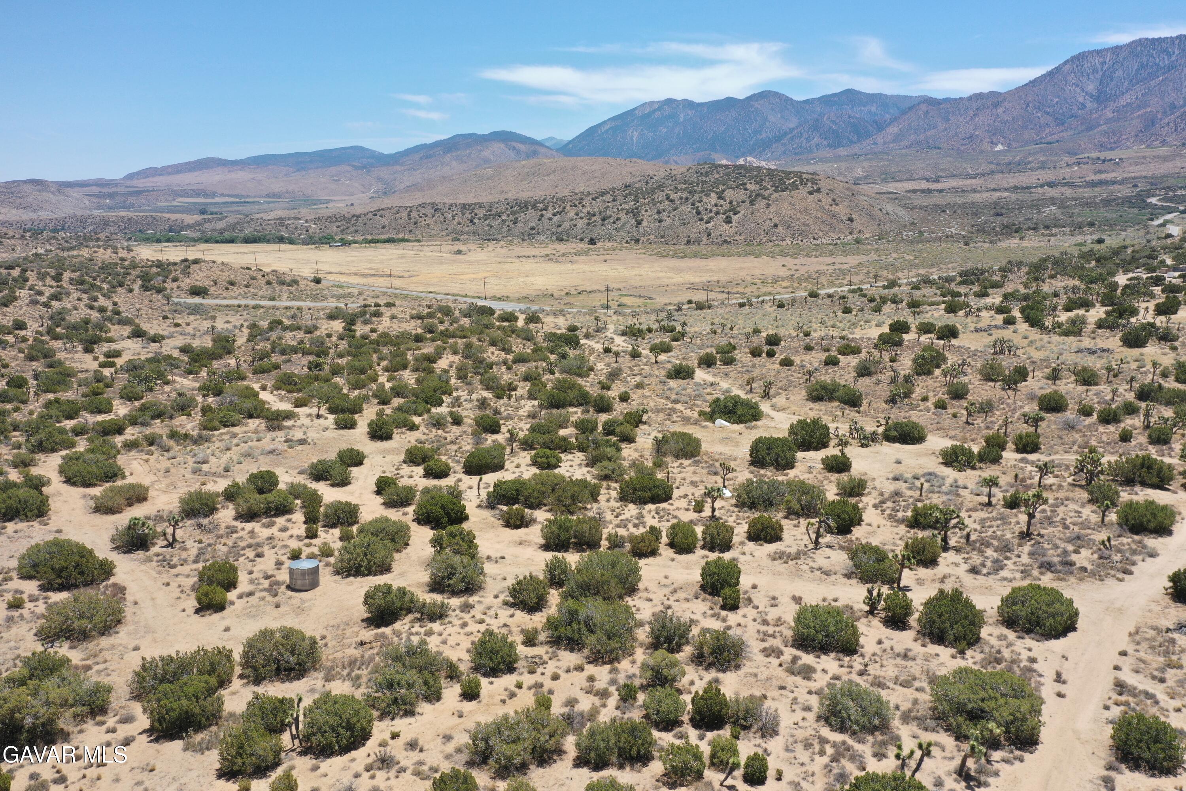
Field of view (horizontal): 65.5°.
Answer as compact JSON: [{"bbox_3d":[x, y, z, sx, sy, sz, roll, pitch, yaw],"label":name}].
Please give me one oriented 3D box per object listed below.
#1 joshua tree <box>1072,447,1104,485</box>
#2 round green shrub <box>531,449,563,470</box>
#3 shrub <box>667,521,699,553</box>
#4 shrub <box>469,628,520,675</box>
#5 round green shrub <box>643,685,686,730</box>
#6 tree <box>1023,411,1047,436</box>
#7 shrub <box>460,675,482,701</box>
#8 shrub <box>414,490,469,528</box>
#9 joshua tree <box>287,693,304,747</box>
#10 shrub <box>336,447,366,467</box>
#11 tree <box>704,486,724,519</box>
[{"bbox_3d":[70.270,10.130,130.390,4.110,4.940,3.910,6,12,29],"label":"joshua tree"},{"bbox_3d":[-6.644,9.258,133.662,4.559,2.678,4.559,0,11,0],"label":"round green shrub"},{"bbox_3d":[10.090,15.860,104.310,3.660,3.520,3.480,1,11,6],"label":"shrub"},{"bbox_3d":[-7.826,20.298,72.865,3.854,3.317,3.854,0,11,0],"label":"shrub"},{"bbox_3d":[5.075,22.041,65.227,3.004,2.698,3.004,0,11,0],"label":"round green shrub"},{"bbox_3d":[75.810,5.020,158.090,3.880,4.540,3.300,5,12,26],"label":"tree"},{"bbox_3d":[-9.100,21.807,68.903,1.645,1.806,1.645,0,11,0],"label":"shrub"},{"bbox_3d":[-18.610,13.890,112.910,6.740,4.150,5.730,-2,11,-10],"label":"shrub"},{"bbox_3d":[-20.180,21.960,62.522,1.100,3.850,0.900,0,11,0],"label":"joshua tree"},{"bbox_3d":[-35.335,8.950,135.065,4.198,2.768,4.198,0,11,0],"label":"shrub"},{"bbox_3d":[15.280,13.400,115.690,2.490,4.060,2.360,1,11,8],"label":"tree"}]

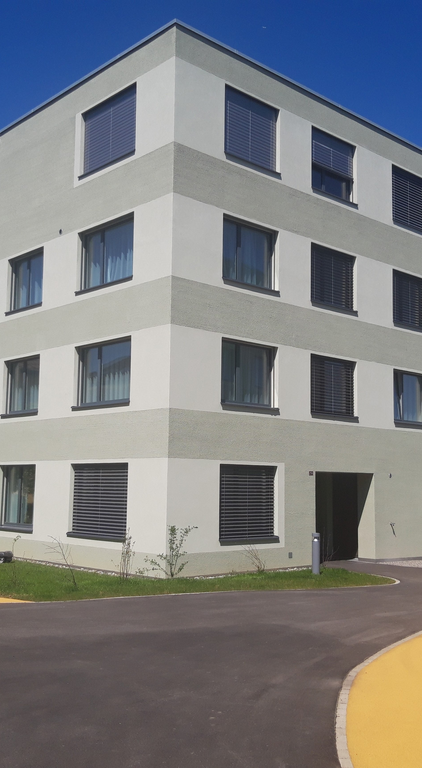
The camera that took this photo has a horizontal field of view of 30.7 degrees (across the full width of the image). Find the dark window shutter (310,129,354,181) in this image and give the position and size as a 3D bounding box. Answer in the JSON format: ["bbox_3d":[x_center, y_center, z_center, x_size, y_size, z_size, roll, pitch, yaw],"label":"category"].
[{"bbox_3d":[3.095,-5.948,19.937,1.772,0.804,0.120,7,-10,-41],"label":"dark window shutter"}]

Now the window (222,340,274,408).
[{"bbox_3d":[0.834,-0.182,17.902,1.778,1.564,0.200,7,-9,-42],"label":"window"}]

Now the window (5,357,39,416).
[{"bbox_3d":[-4.911,0.050,20.500,0.180,1.440,1.845,7,-10,-43],"label":"window"}]

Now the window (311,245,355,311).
[{"bbox_3d":[3.108,-2.763,20.141,1.833,1.460,0.180,7,-10,-42],"label":"window"}]

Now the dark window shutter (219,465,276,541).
[{"bbox_3d":[0.765,2.659,17.402,1.832,1.620,0.180,7,-10,-42],"label":"dark window shutter"}]

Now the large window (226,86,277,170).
[{"bbox_3d":[0.899,-5.870,17.935,1.775,1.610,0.200,7,-10,-41],"label":"large window"}]

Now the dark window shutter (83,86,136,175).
[{"bbox_3d":[-2.447,-6.142,18.878,0.200,1.737,2.196,7,-9,-42],"label":"dark window shutter"}]

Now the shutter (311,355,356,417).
[{"bbox_3d":[3.141,0.077,20.010,1.790,1.514,0.130,7,-9,-42],"label":"shutter"}]

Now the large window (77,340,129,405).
[{"bbox_3d":[-2.499,-0.214,18.123,0.200,1.564,2.196,7,-9,-42],"label":"large window"}]

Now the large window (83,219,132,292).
[{"bbox_3d":[-2.373,-3.070,18.254,0.180,1.460,2.219,7,-10,-43],"label":"large window"}]

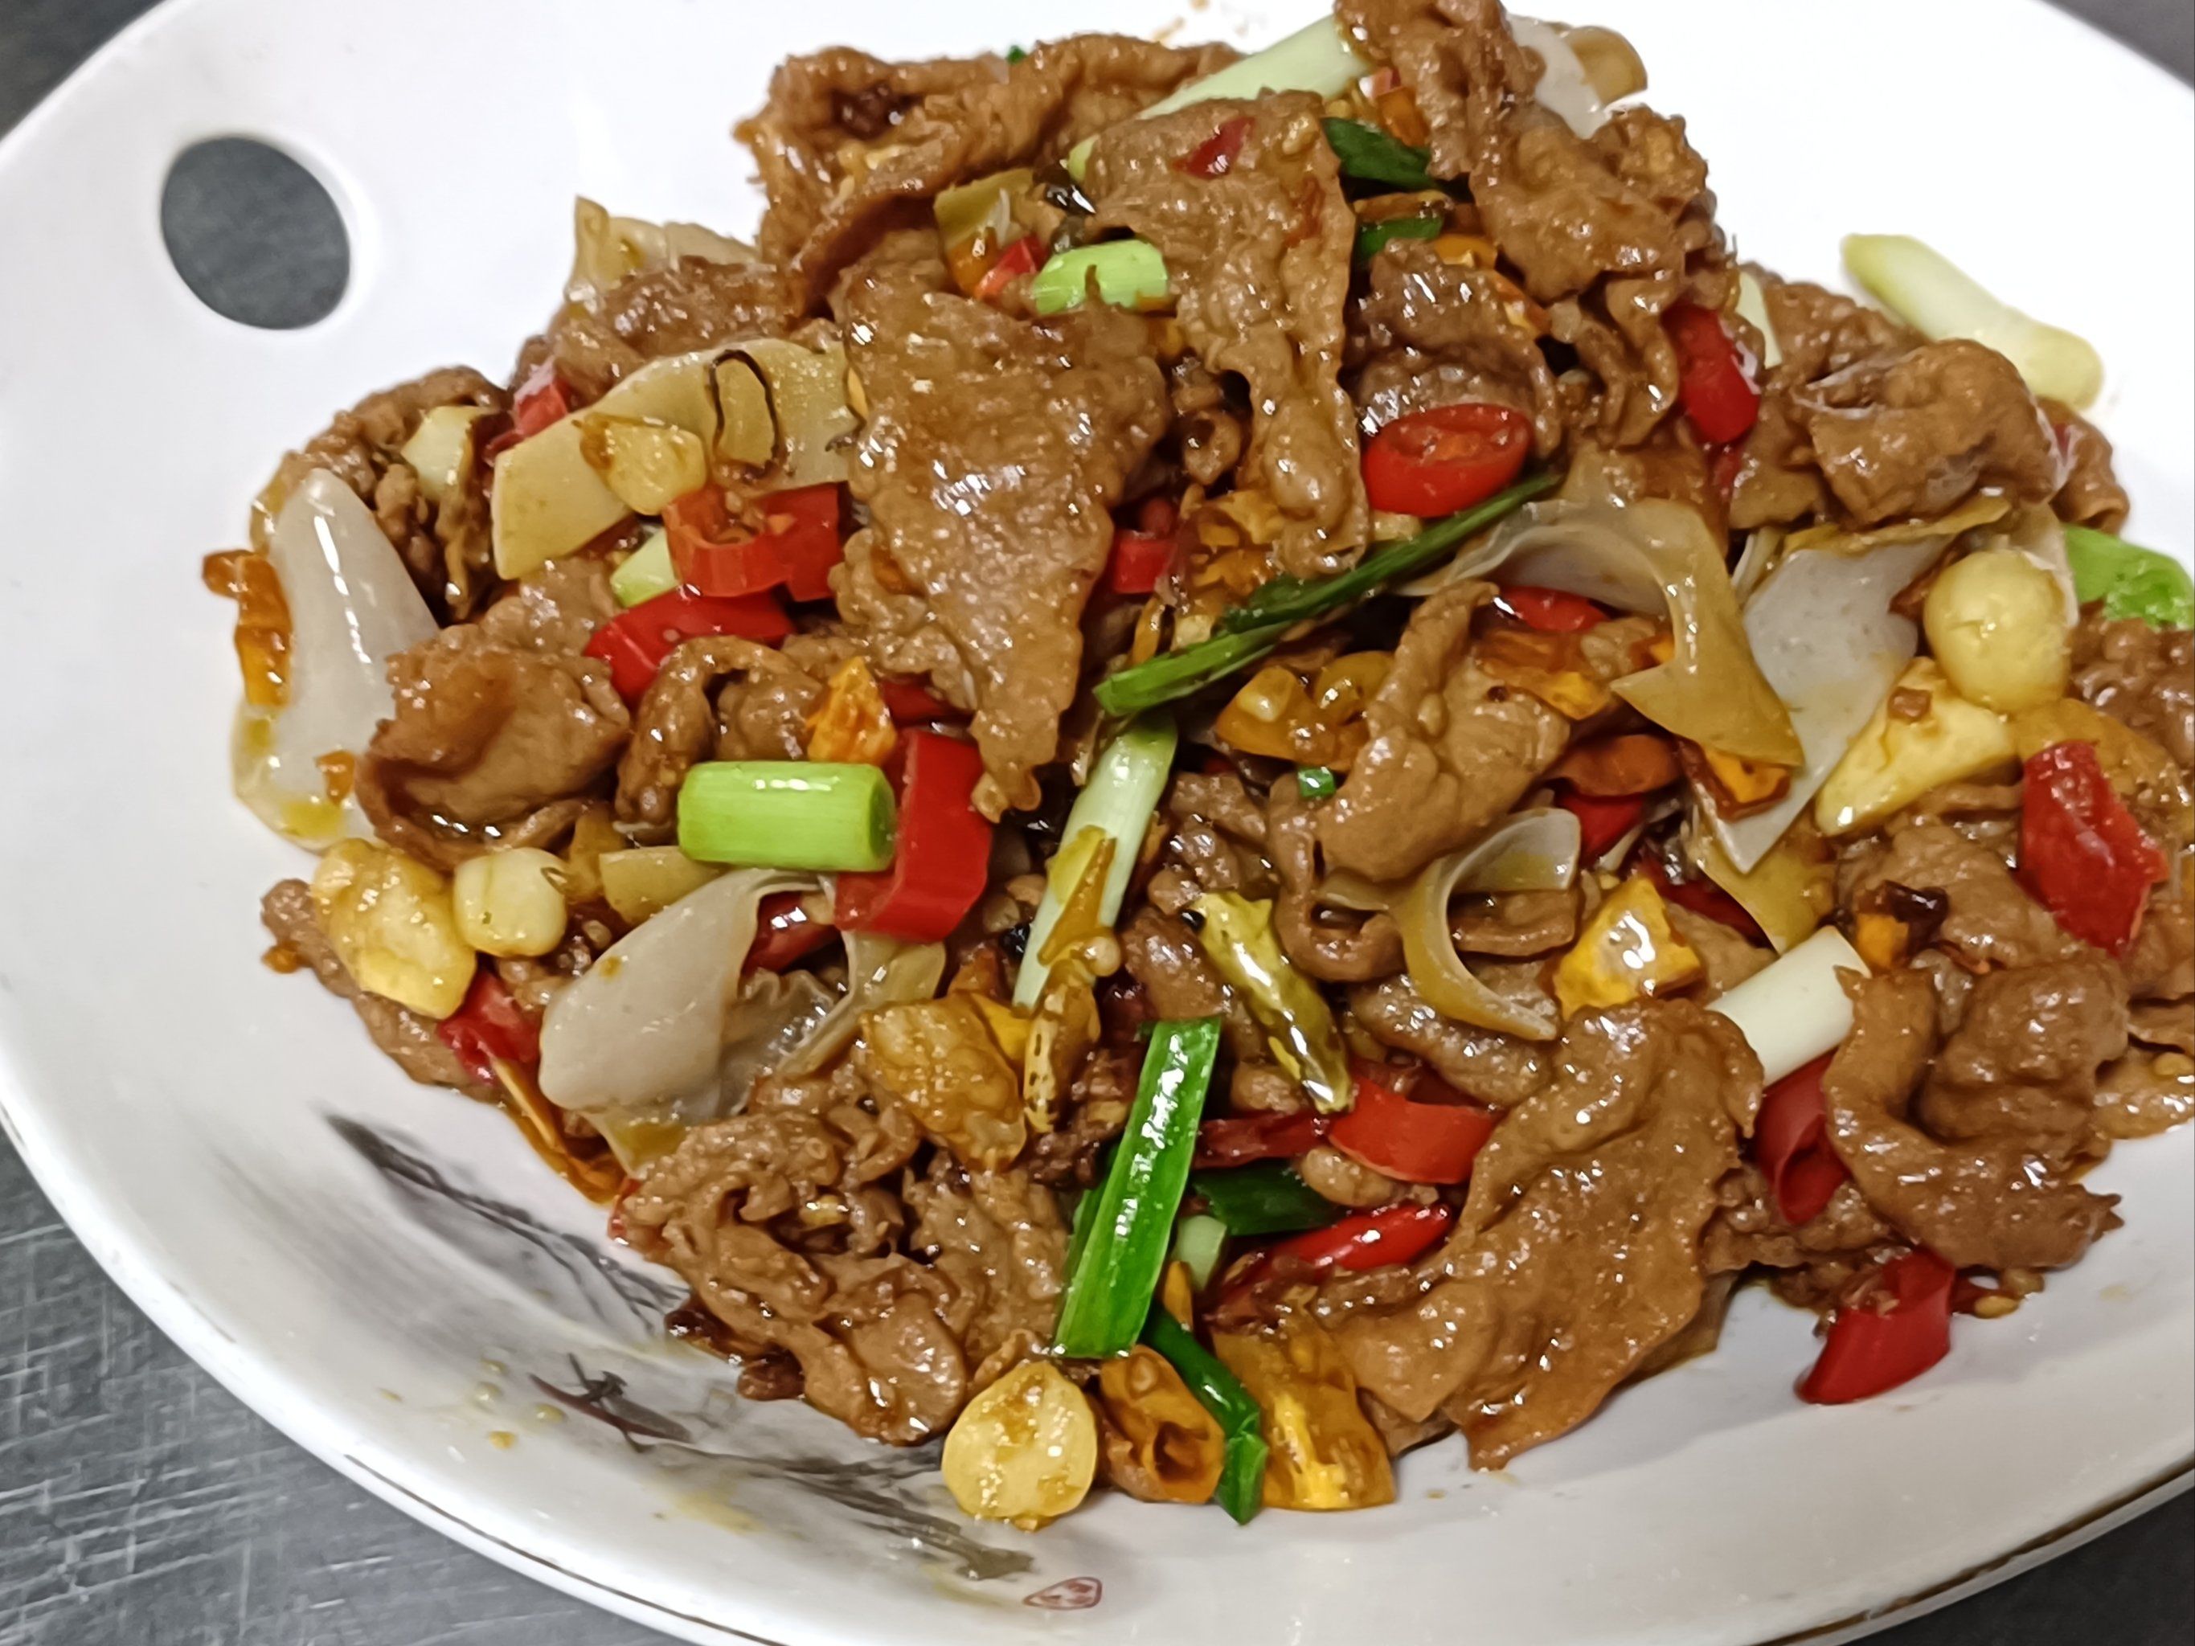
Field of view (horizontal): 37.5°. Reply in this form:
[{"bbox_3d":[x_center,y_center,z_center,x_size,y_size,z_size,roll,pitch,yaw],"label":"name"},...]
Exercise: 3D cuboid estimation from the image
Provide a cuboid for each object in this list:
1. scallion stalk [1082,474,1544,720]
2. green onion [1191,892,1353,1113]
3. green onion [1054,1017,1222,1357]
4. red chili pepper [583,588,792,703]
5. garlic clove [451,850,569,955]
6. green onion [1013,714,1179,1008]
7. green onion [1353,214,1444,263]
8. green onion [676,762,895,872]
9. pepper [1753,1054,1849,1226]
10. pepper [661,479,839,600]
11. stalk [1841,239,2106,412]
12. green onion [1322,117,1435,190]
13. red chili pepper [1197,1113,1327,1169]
[{"bbox_3d":[0.026,-0.026,0.366,0.060,0.007,0.009,-23,56,-22],"label":"scallion stalk"},{"bbox_3d":[0.020,0.021,0.371,0.007,0.007,0.028,-26,72,-14],"label":"green onion"},{"bbox_3d":[0.005,0.041,0.362,0.010,0.006,0.040,16,71,5],"label":"green onion"},{"bbox_3d":[-0.046,-0.020,0.368,0.022,0.009,0.009,-11,52,-13],"label":"red chili pepper"},{"bbox_3d":[-0.066,0.009,0.365,0.013,0.012,0.012,2,50,-3],"label":"garlic clove"},{"bbox_3d":[0.000,0.004,0.376,0.009,0.008,0.038,22,72,7],"label":"green onion"},{"bbox_3d":[0.039,-0.076,0.420,0.014,0.005,0.006,-14,66,-4],"label":"green onion"},{"bbox_3d":[-0.036,-0.001,0.377,0.024,0.012,0.012,2,65,6],"label":"green onion"},{"bbox_3d":[0.081,0.036,0.368,0.013,0.011,0.020,15,71,4],"label":"pepper"},{"bbox_3d":[-0.039,-0.032,0.369,0.020,0.009,0.012,2,50,-3],"label":"pepper"},{"bbox_3d":[0.122,-0.071,0.453,0.037,0.011,0.011,35,54,14],"label":"stalk"},{"bbox_3d":[0.038,-0.089,0.432,0.019,0.005,0.009,28,67,7],"label":"green onion"},{"bbox_3d":[0.019,0.036,0.370,0.017,0.006,0.006,-14,66,-5],"label":"red chili pepper"}]

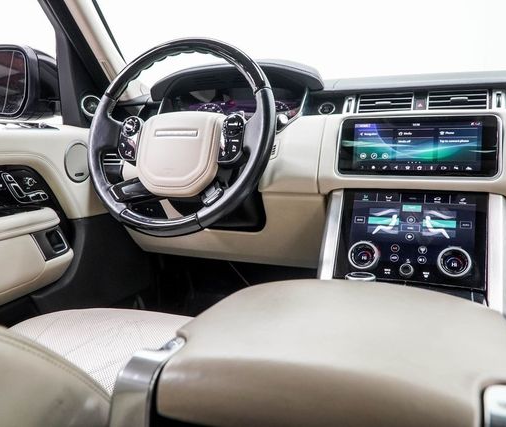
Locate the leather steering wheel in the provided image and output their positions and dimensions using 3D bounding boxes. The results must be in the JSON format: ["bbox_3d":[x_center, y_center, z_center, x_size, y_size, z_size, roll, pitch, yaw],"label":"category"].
[{"bbox_3d":[-0.131,-0.142,0.904,0.382,0.382,0.100,2,-11,20],"label":"leather steering wheel"}]

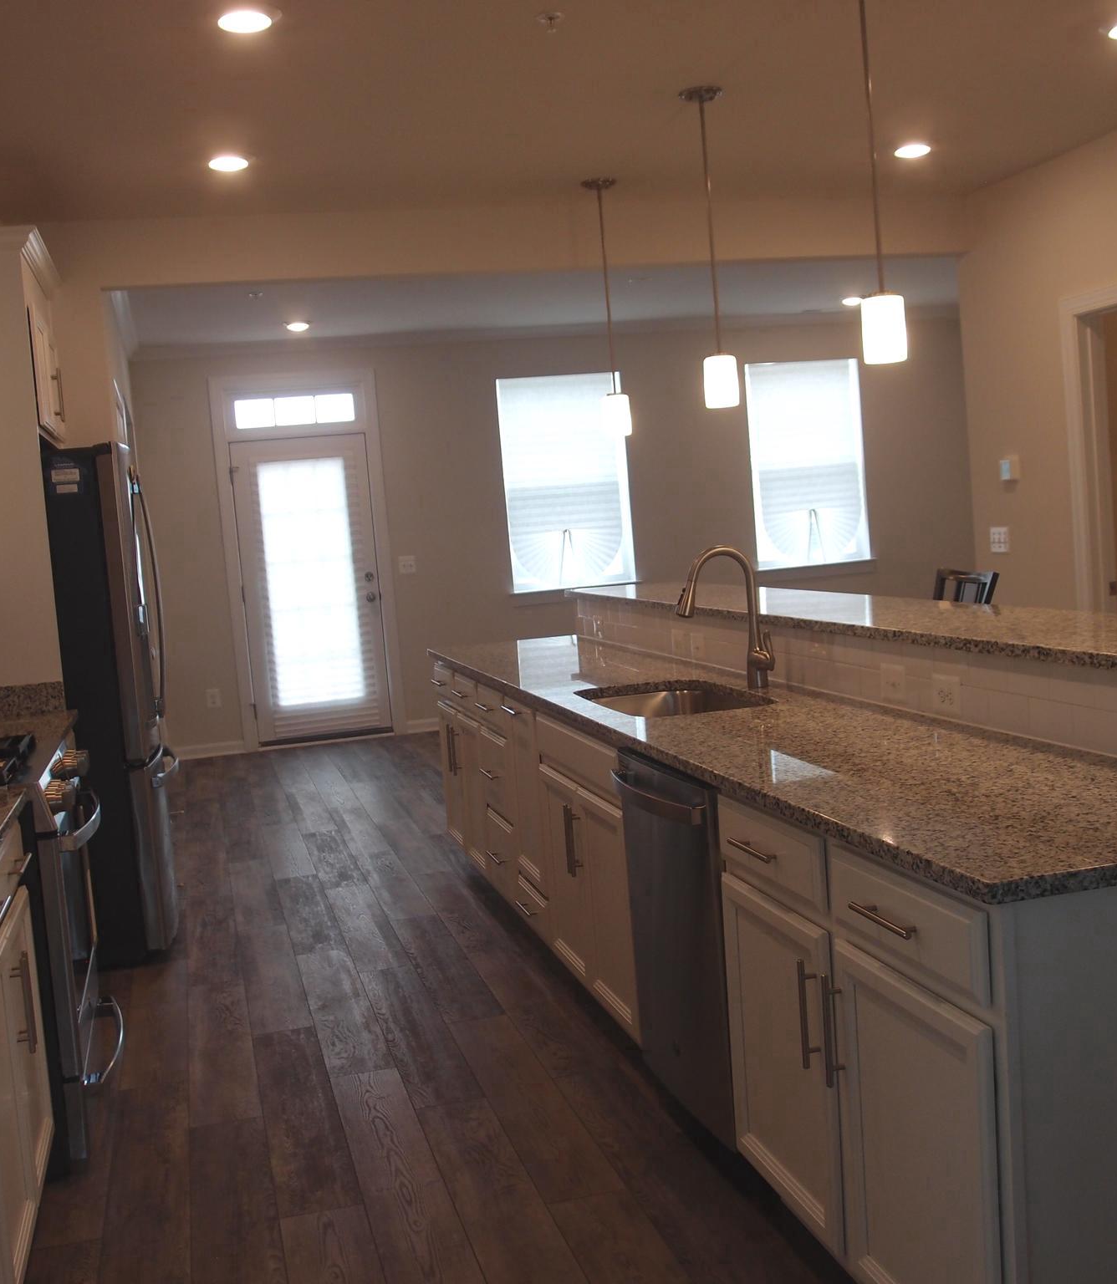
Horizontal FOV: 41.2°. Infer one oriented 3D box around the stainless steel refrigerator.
[{"bbox_3d":[-1.872,0.233,5.405,0.884,1.775,0.910,-6,5,-14],"label":"stainless steel refrigerator"}]

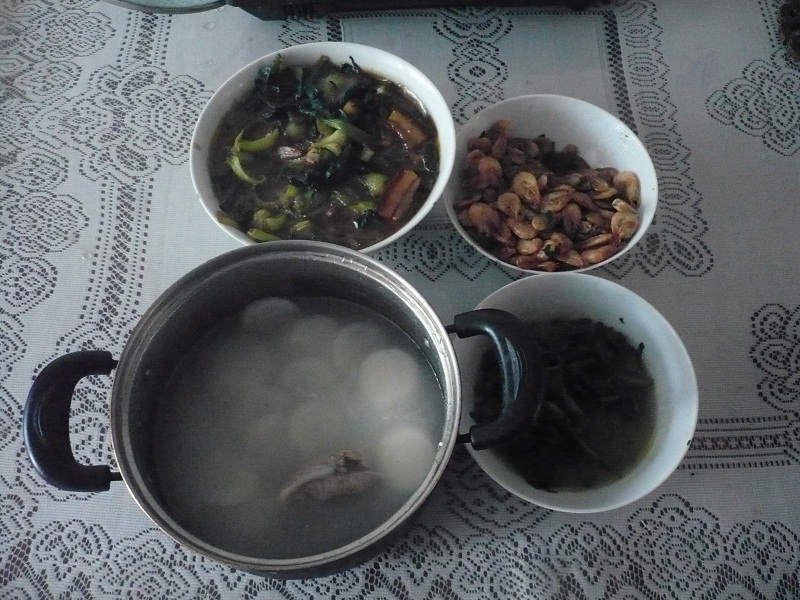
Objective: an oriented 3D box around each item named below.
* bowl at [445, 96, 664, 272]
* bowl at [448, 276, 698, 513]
[{"bbox_3d":[0.118,-0.081,0.668,0.169,0.067,0.169,0,64,0],"label":"bowl"},{"bbox_3d":[0.119,0.073,0.591,0.173,0.068,0.173,0,64,0],"label":"bowl"}]

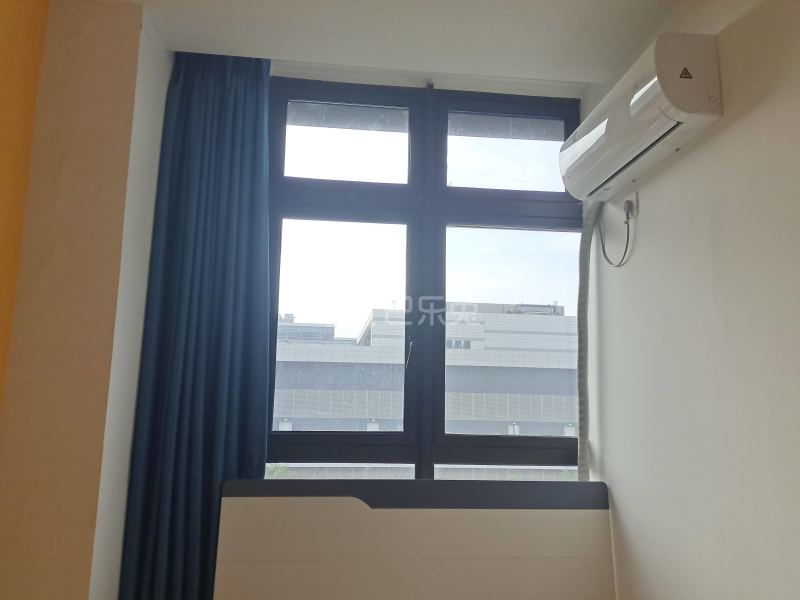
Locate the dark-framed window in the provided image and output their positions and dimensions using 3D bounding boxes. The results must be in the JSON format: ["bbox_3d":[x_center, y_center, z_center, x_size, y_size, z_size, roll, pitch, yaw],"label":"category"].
[{"bbox_3d":[0.095,0.007,2.695,1.565,2.099,0.110,2,-8,-5],"label":"dark-framed window"}]

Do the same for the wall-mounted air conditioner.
[{"bbox_3d":[0.828,-0.618,2.120,0.204,0.268,0.800,2,-8,-5],"label":"wall-mounted air conditioner"}]

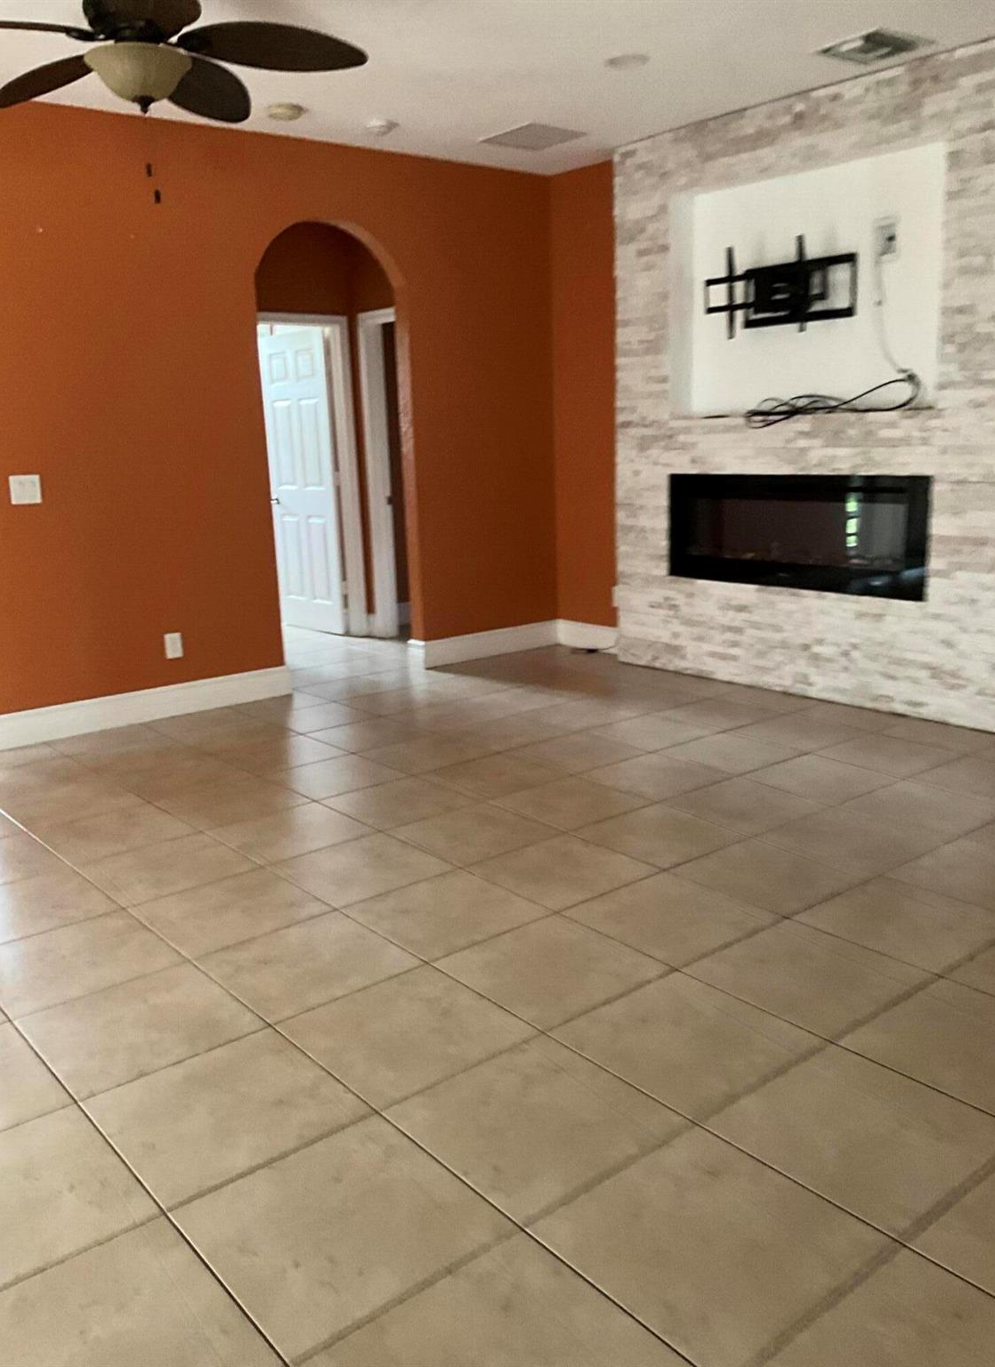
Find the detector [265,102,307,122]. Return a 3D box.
[{"bbox_3d":[-0.921,-2.487,4.992,0.152,0.050,0.152,-2,13,0],"label":"detector"}]

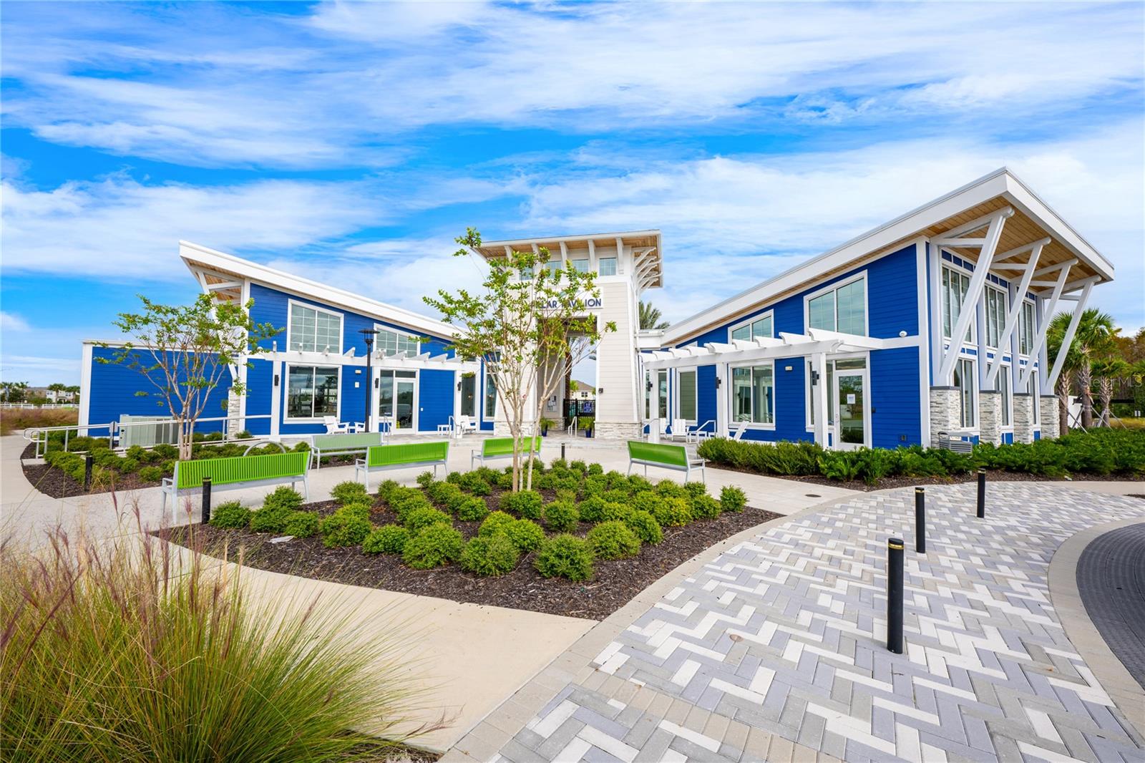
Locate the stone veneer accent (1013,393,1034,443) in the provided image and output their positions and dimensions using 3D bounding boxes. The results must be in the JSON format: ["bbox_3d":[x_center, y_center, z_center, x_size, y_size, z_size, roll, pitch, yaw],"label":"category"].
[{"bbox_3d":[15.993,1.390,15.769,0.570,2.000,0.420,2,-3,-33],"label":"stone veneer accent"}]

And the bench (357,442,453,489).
[{"bbox_3d":[-3.622,1.777,9.631,0.660,0.870,1.790,-2,-4,44],"label":"bench"}]

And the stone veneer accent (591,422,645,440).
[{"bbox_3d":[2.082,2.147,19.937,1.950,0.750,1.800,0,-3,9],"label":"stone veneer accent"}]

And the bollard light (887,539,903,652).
[{"bbox_3d":[2.412,1.613,3.337,0.092,0.800,0.092,-1,-3,37],"label":"bollard light"}]

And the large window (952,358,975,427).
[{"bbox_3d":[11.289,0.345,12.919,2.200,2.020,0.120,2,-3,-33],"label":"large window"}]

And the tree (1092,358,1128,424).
[{"bbox_3d":[43.445,0.831,36.000,2.000,5.500,2.000,3,-3,-40],"label":"tree"}]

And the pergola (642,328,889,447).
[{"bbox_3d":[5.557,0.552,14.397,3.150,3.340,7.100,2,-3,-33],"label":"pergola"}]

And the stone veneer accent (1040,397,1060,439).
[{"bbox_3d":[20.650,1.620,19.250,0.800,2.000,0.450,2,-3,-34],"label":"stone veneer accent"}]

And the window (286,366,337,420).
[{"bbox_3d":[-10.398,0.432,17.840,1.800,2.080,0.120,2,-3,-33],"label":"window"}]

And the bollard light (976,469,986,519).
[{"bbox_3d":[6.546,1.801,7.140,0.090,0.775,0.090,-2,-4,42],"label":"bollard light"}]

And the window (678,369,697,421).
[{"bbox_3d":[4.927,0.594,19.080,0.140,2.280,1.080,2,-3,-34],"label":"window"}]

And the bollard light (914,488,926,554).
[{"bbox_3d":[4.445,1.785,5.700,0.092,0.800,0.092,-1,-3,37],"label":"bollard light"}]

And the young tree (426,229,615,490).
[{"bbox_3d":[-1.034,-0.431,8.950,3.600,5.200,3.400,1,-3,0],"label":"young tree"}]

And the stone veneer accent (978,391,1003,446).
[{"bbox_3d":[13.630,1.322,14.480,0.800,2.000,0.450,2,-3,-34],"label":"stone veneer accent"}]

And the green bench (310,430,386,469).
[{"bbox_3d":[-5.960,1.870,11.970,1.800,0.880,0.620,3,-3,-38],"label":"green bench"}]

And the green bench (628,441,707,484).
[{"bbox_3d":[2.133,1.865,10.428,0.660,0.870,1.790,2,-3,-37],"label":"green bench"}]

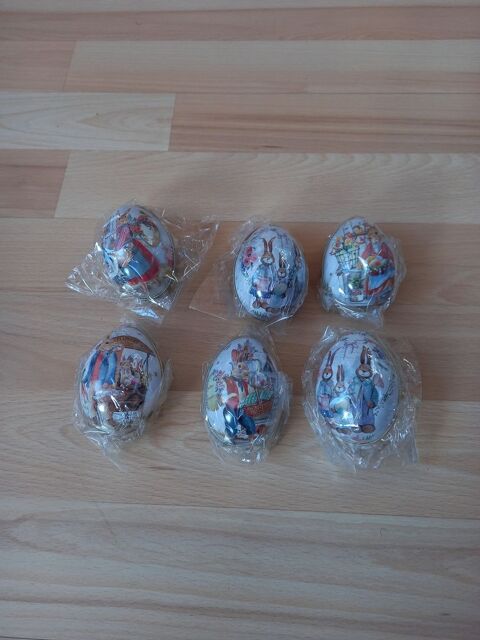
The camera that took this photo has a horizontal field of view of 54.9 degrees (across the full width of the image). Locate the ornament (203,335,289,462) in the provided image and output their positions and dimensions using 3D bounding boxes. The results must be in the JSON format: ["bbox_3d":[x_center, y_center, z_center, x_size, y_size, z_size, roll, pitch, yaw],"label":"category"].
[{"bbox_3d":[0.004,0.040,0.270,0.053,0.049,0.081,0,66,2],"label":"ornament"}]

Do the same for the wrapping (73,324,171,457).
[{"bbox_3d":[-0.072,0.037,0.274,0.054,0.049,0.080,3,66,3],"label":"wrapping"}]

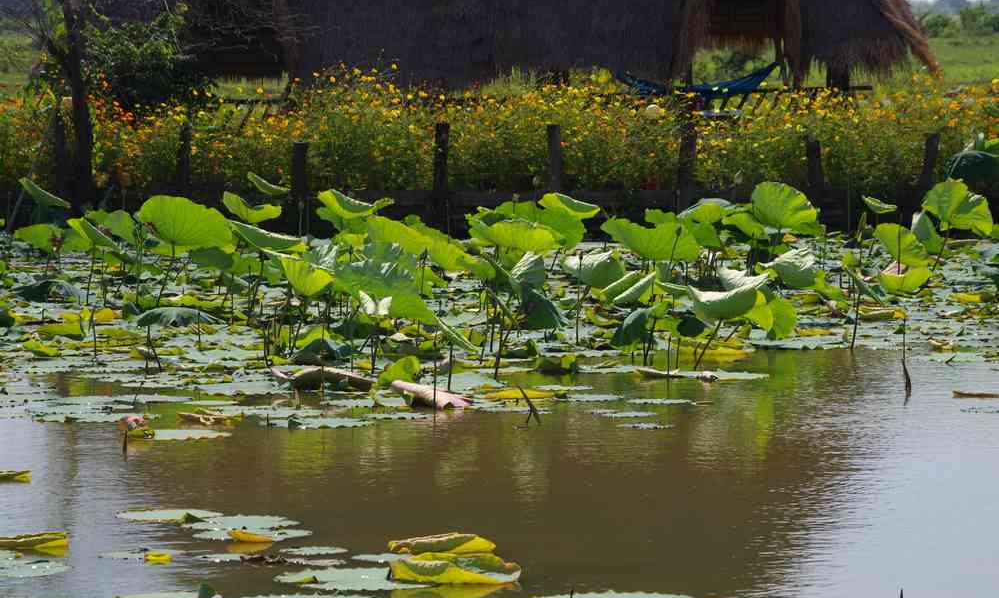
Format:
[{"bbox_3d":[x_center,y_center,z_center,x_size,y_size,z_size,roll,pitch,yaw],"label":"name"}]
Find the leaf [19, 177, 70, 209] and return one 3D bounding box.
[{"bbox_3d":[-3.003,-0.703,32.964,0.356,0.170,0.360,14,3,-1],"label":"leaf"}]

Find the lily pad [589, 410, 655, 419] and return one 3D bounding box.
[{"bbox_3d":[0.547,0.510,22.035,0.291,0.020,0.291,0,3,0],"label":"lily pad"}]

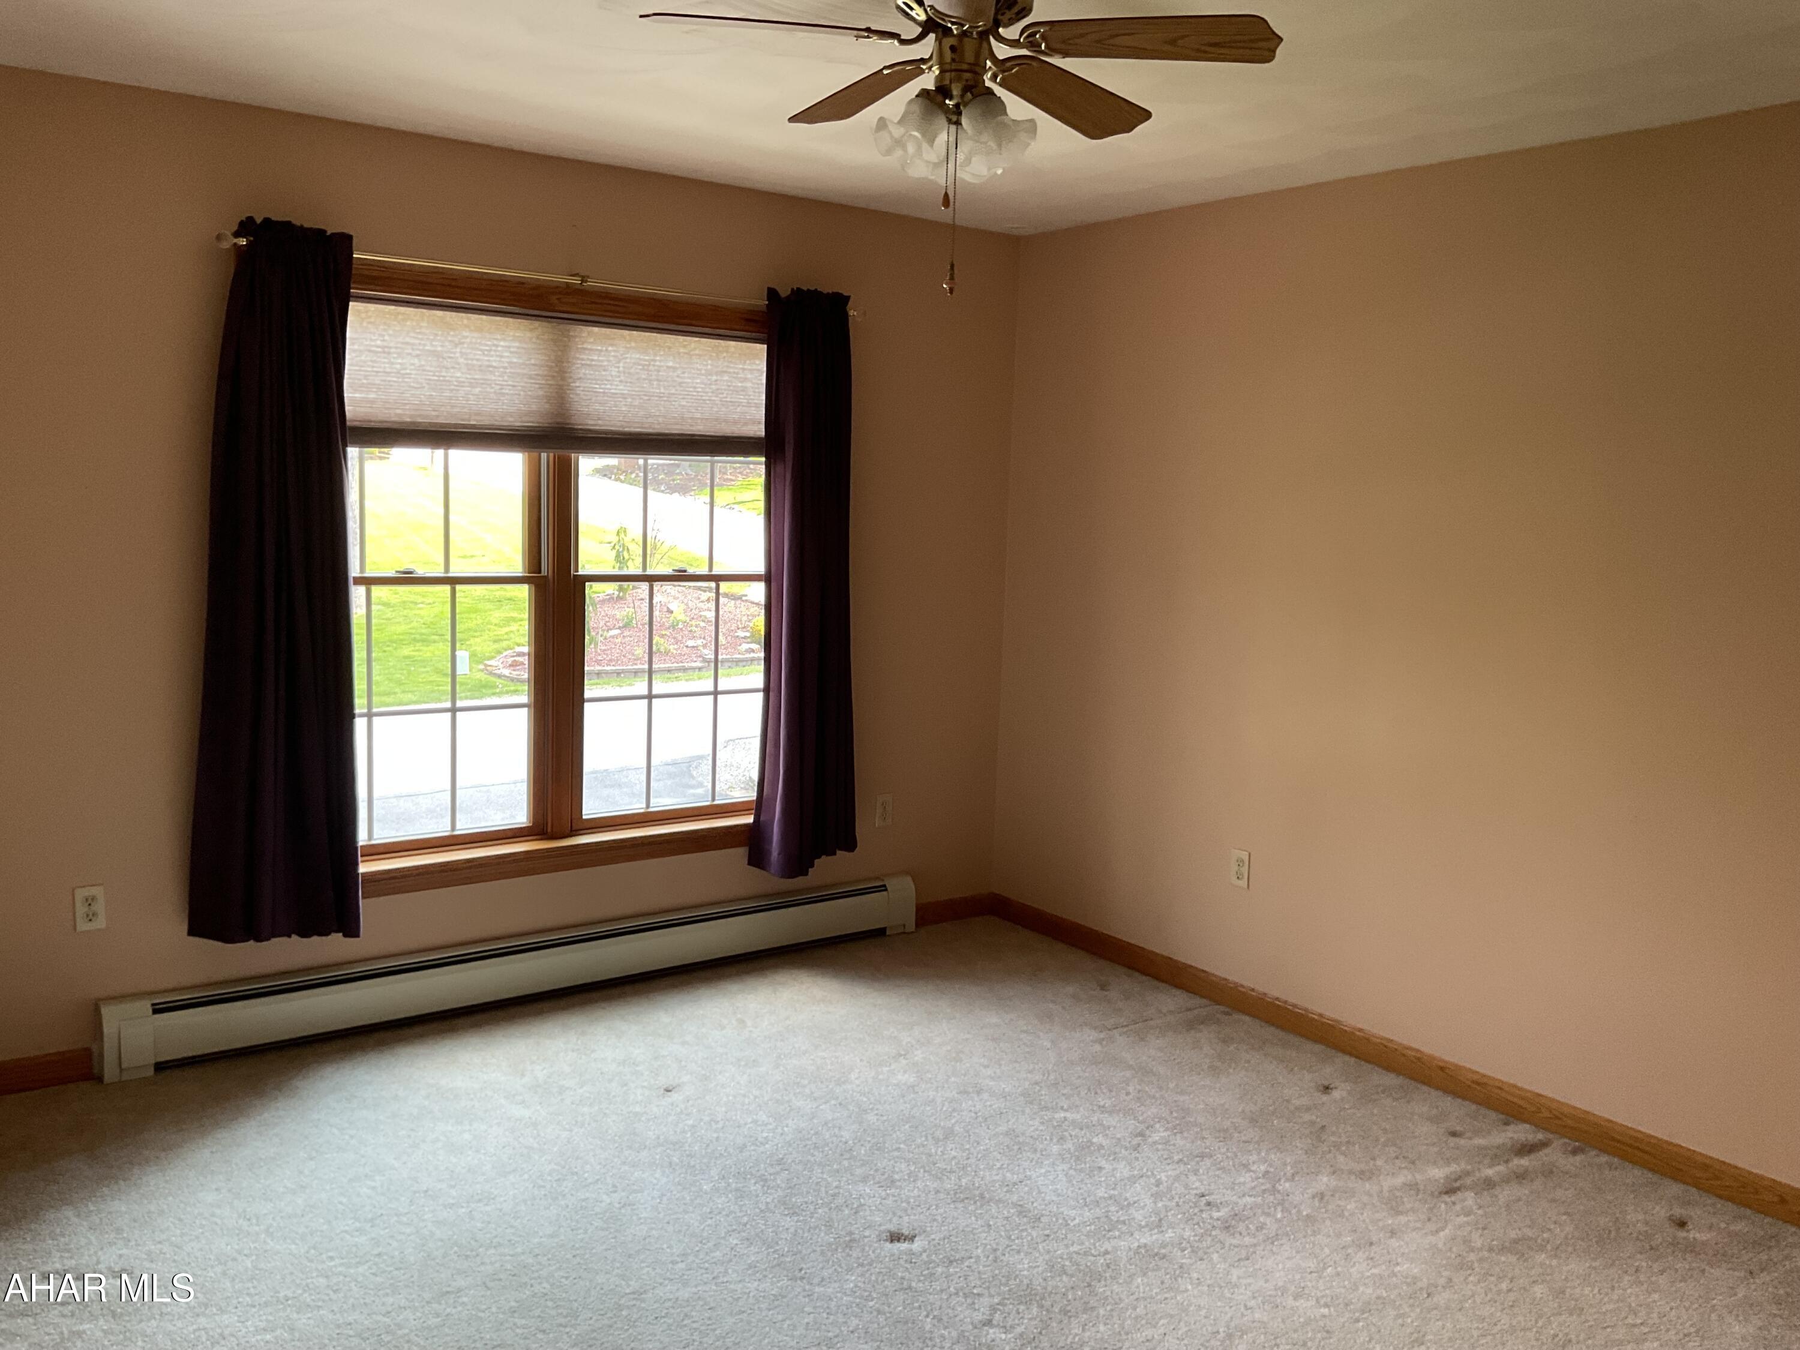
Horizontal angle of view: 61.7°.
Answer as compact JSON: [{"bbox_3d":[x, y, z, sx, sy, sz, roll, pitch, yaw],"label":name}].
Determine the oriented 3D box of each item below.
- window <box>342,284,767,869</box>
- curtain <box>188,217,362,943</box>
[{"bbox_3d":[-0.987,-0.267,4.442,1.805,1.715,0.110,-3,9,-36],"label":"window"},{"bbox_3d":[-1.614,-0.220,3.873,0.437,1.850,0.105,-3,9,-36],"label":"curtain"}]

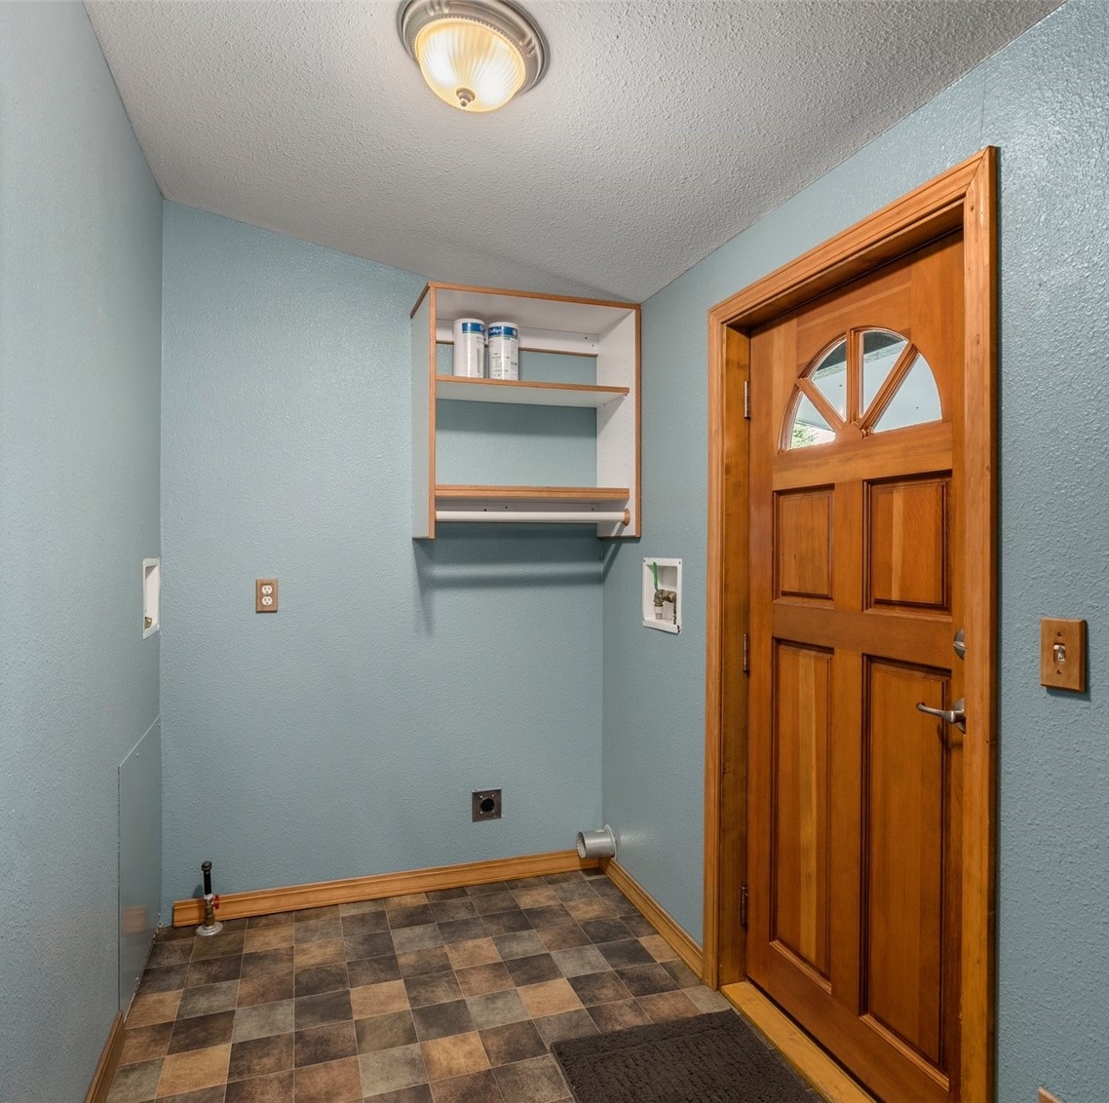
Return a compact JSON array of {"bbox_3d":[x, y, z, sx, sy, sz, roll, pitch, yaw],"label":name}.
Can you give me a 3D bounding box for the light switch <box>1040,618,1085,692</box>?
[{"bbox_3d":[0.800,0.161,1.156,0.012,0.113,0.071,0,0,-19],"label":"light switch"}]

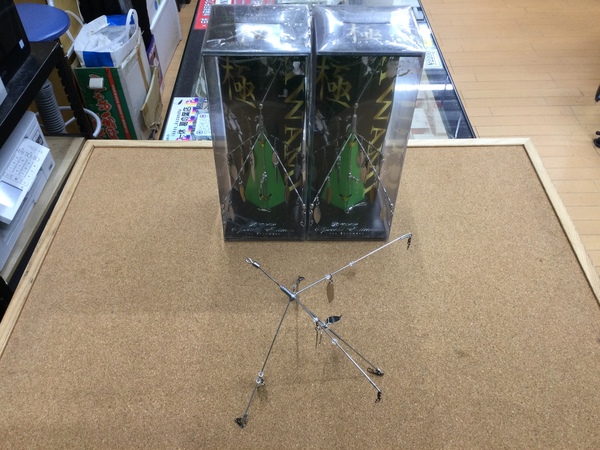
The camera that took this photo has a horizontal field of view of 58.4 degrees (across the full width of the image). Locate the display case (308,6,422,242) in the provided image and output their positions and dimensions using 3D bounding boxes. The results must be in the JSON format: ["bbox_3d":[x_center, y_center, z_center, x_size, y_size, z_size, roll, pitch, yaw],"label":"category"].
[{"bbox_3d":[0.057,-0.094,0.553,0.090,0.225,0.092,0,45,0],"label":"display case"}]

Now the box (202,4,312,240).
[{"bbox_3d":[-0.037,-0.093,0.552,0.090,0.225,0.092,0,45,-1],"label":"box"}]

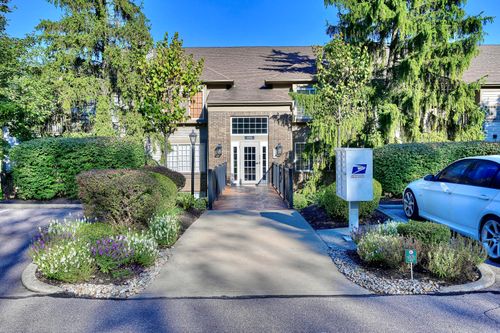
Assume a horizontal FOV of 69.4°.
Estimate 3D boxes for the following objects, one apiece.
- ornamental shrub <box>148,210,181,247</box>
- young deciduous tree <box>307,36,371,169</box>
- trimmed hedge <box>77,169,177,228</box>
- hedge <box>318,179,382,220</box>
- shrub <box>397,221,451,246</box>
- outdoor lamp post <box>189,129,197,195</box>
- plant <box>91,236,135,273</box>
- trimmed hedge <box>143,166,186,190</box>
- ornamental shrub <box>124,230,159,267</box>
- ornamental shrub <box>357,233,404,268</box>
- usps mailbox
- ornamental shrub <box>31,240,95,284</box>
[{"bbox_3d":[-1.340,0.940,5.650,0.500,0.500,0.500,0,1,0],"label":"ornamental shrub"},{"bbox_3d":[2.700,-1.450,11.000,1.950,5.000,1.950,0,1,0],"label":"young deciduous tree"},{"bbox_3d":[-2.500,0.624,7.526,1.750,1.180,1.500,0,2,0],"label":"trimmed hedge"},{"bbox_3d":[2.410,0.720,8.680,1.450,0.910,1.300,0,2,0],"label":"hedge"},{"bbox_3d":[2.450,0.985,5.100,0.770,0.430,0.720,0,1,0],"label":"shrub"},{"bbox_3d":[-1.910,-0.099,12.004,0.260,2.340,0.260,0,2,0],"label":"outdoor lamp post"},{"bbox_3d":[-1.700,1.050,4.450,0.550,0.380,0.520,0,1,0],"label":"plant"},{"bbox_3d":[-2.330,0.540,9.300,1.400,1.150,1.400,0,1,0],"label":"trimmed hedge"},{"bbox_3d":[-1.470,1.086,4.990,0.450,0.430,0.450,0,2,0],"label":"ornamental shrub"},{"bbox_3d":[1.790,1.098,4.920,0.620,0.410,0.550,0,2,0],"label":"ornamental shrub"},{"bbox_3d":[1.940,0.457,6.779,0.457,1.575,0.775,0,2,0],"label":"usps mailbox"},{"bbox_3d":[-2.210,1.070,4.250,0.730,0.420,0.700,0,1,0],"label":"ornamental shrub"}]

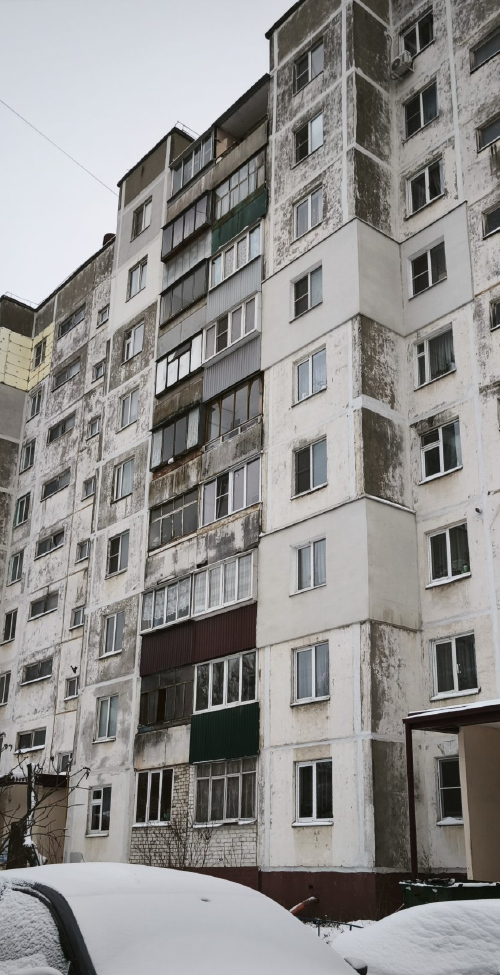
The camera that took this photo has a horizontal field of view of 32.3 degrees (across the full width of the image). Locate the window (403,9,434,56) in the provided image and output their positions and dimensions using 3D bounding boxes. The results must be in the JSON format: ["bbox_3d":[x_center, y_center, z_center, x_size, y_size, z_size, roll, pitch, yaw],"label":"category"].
[{"bbox_3d":[5.545,-15.028,28.546,0.150,1.360,1.280,17,-25,-38],"label":"window"}]

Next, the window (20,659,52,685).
[{"bbox_3d":[-9.257,8.079,37.757,0.180,0.779,2.846,17,-25,-36],"label":"window"}]

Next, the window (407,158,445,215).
[{"bbox_3d":[5.396,-9.185,26.515,0.180,1.391,1.462,17,-25,-36],"label":"window"}]

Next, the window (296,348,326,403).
[{"bbox_3d":[1.717,-3.179,24.528,0.150,1.340,1.280,17,-26,-35],"label":"window"}]

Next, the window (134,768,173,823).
[{"bbox_3d":[-2.834,9.131,25.454,0.150,1.500,1.800,17,-26,-35],"label":"window"}]

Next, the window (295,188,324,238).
[{"bbox_3d":[1.816,-8.380,26.396,0.150,1.360,1.270,18,-27,-36],"label":"window"}]

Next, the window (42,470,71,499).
[{"bbox_3d":[-9.239,-0.131,41.168,0.150,0.760,2.570,17,-25,-38],"label":"window"}]

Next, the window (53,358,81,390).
[{"bbox_3d":[-8.957,-5.527,42.267,0.200,0.856,2.523,17,-26,-37],"label":"window"}]

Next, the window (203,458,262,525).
[{"bbox_3d":[-0.601,0.182,27.372,0.180,1.523,3.081,17,-25,-36],"label":"window"}]

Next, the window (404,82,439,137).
[{"bbox_3d":[5.190,-11.467,26.202,0.150,1.320,1.320,17,-26,-35],"label":"window"}]

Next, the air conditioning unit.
[{"bbox_3d":[4.756,-13.296,27.054,0.300,0.540,0.720,18,-27,-36],"label":"air conditioning unit"}]

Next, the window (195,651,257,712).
[{"bbox_3d":[-0.691,5.389,23.998,0.150,1.360,2.750,18,-27,-36],"label":"window"}]

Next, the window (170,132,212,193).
[{"bbox_3d":[-2.246,-12.513,33.472,0.200,1.428,2.754,17,-26,-37],"label":"window"}]

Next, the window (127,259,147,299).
[{"bbox_3d":[-4.691,-8.601,35.711,0.150,1.390,1.300,17,-25,-38],"label":"window"}]

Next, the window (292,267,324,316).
[{"bbox_3d":[1.775,-6.047,26.754,0.150,1.360,1.280,17,-25,-38],"label":"window"}]

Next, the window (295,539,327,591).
[{"bbox_3d":[1.595,2.042,22.731,0.150,1.340,1.280,17,-26,-35],"label":"window"}]

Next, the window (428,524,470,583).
[{"bbox_3d":[4.957,1.656,21.574,0.150,1.340,1.280,17,-26,-35],"label":"window"}]

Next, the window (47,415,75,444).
[{"bbox_3d":[-9.248,-2.813,42.195,0.150,0.760,2.570,17,-25,-38],"label":"window"}]

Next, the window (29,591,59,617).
[{"bbox_3d":[-8.877,5.033,37.131,0.150,0.780,2.550,17,-26,-35],"label":"window"}]

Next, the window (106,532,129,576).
[{"bbox_3d":[-4.726,2.409,30.959,0.200,1.483,1.336,17,-26,-37],"label":"window"}]

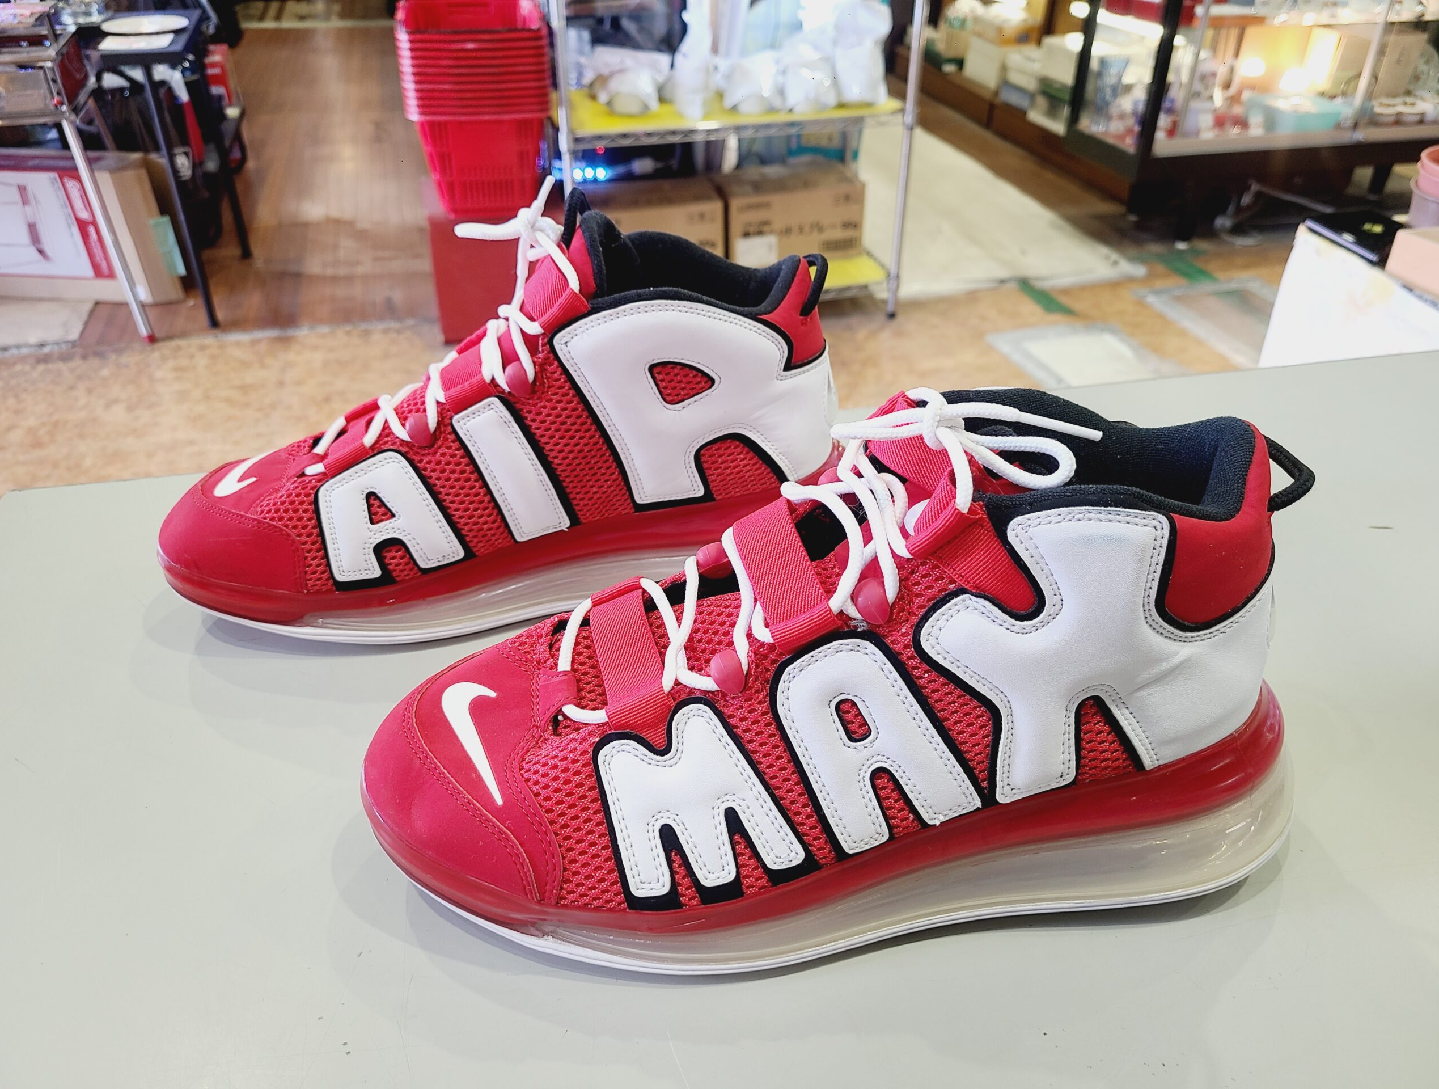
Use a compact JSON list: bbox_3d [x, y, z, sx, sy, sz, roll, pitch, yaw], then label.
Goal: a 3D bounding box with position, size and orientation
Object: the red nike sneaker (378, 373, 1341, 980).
[{"bbox_3d":[0.041,0.025,0.335,0.306,0.160,0.114,-2,30,-5],"label":"red nike sneaker"}]

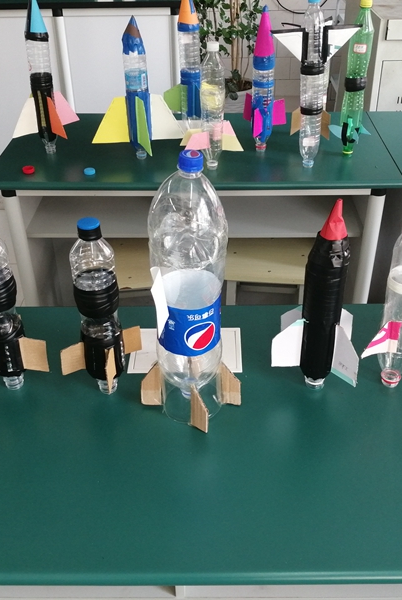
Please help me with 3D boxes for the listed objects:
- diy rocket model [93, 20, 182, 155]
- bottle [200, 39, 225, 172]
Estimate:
[{"bbox_3d":[-0.175,-0.573,1.653,0.235,0.373,0.220,-5,34,-7],"label":"diy rocket model"},{"bbox_3d":[0.033,-0.510,1.601,0.066,0.327,0.066,0,34,0],"label":"bottle"}]

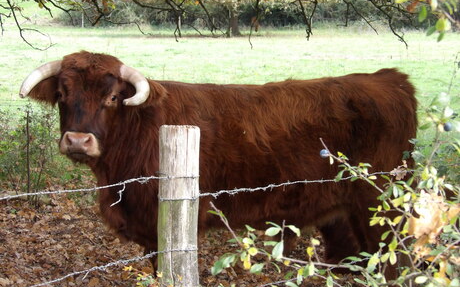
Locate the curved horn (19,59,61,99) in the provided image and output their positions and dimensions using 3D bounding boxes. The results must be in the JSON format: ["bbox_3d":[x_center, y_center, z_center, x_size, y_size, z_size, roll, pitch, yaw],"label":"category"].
[{"bbox_3d":[-0.921,-0.318,6.620,0.170,0.180,0.220,2,6,17],"label":"curved horn"}]

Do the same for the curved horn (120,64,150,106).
[{"bbox_3d":[-0.453,-0.283,6.500,0.160,0.190,0.230,2,6,17],"label":"curved horn"}]

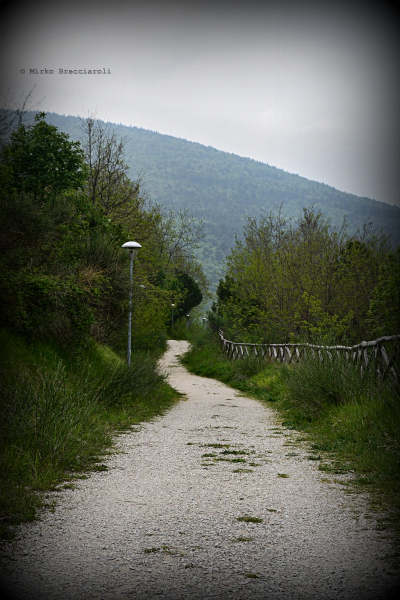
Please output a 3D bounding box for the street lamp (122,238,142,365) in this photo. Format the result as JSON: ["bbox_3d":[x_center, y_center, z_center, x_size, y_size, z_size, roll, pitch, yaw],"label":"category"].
[{"bbox_3d":[-2.043,0.177,31.000,0.580,3.850,0.580,1,-3,0],"label":"street lamp"}]

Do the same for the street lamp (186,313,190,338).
[{"bbox_3d":[-1.655,3.824,146.000,0.580,3.800,0.580,1,-3,0],"label":"street lamp"}]

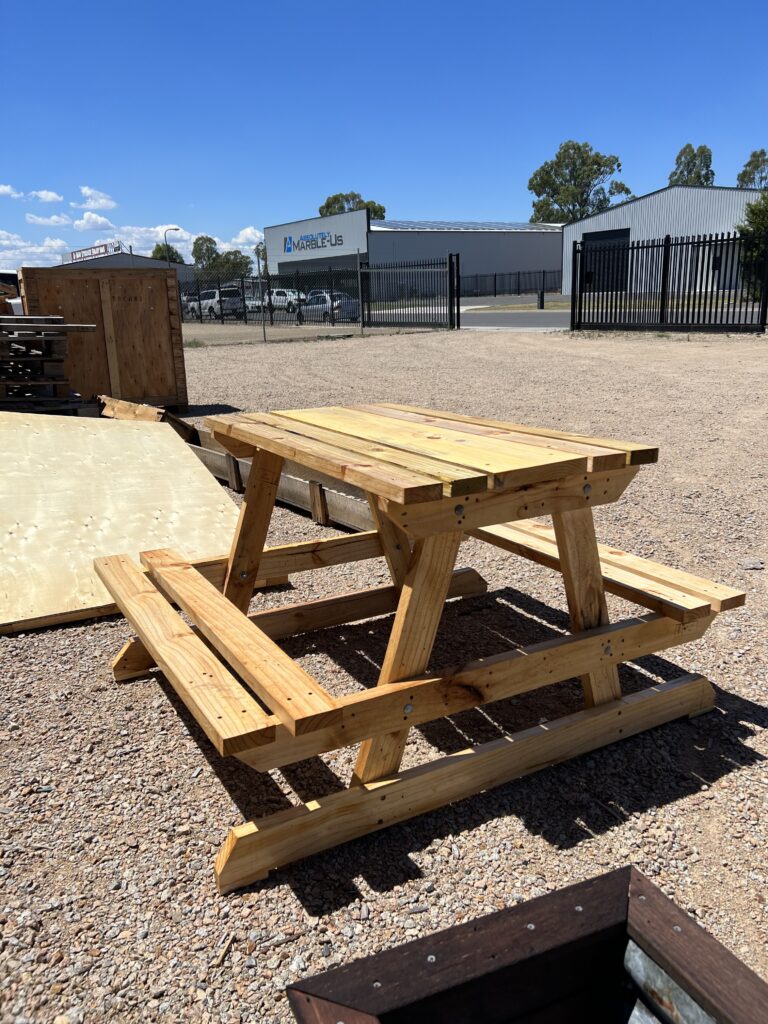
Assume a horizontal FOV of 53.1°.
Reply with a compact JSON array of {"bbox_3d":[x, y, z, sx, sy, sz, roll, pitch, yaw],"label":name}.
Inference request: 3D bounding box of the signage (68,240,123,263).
[{"bbox_3d":[-32.260,-29.129,86.000,0.200,1.100,15.000,-14,19,-37],"label":"signage"}]

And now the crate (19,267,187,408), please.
[{"bbox_3d":[-2.872,-1.739,7.993,1.463,1.489,0.387,-11,18,-30],"label":"crate"}]

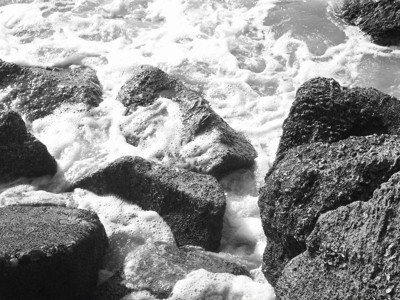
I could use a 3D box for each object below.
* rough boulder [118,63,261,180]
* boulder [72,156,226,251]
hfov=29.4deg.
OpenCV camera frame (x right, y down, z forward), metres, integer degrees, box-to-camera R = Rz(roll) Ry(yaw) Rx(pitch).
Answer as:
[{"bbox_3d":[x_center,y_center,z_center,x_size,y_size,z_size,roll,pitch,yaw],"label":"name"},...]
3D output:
[{"bbox_3d":[-0.110,-0.171,5.216,0.520,0.350,1.080,-21,39,-28],"label":"rough boulder"},{"bbox_3d":[-0.310,0.254,4.550,0.930,0.390,0.420,18,38,24],"label":"boulder"}]

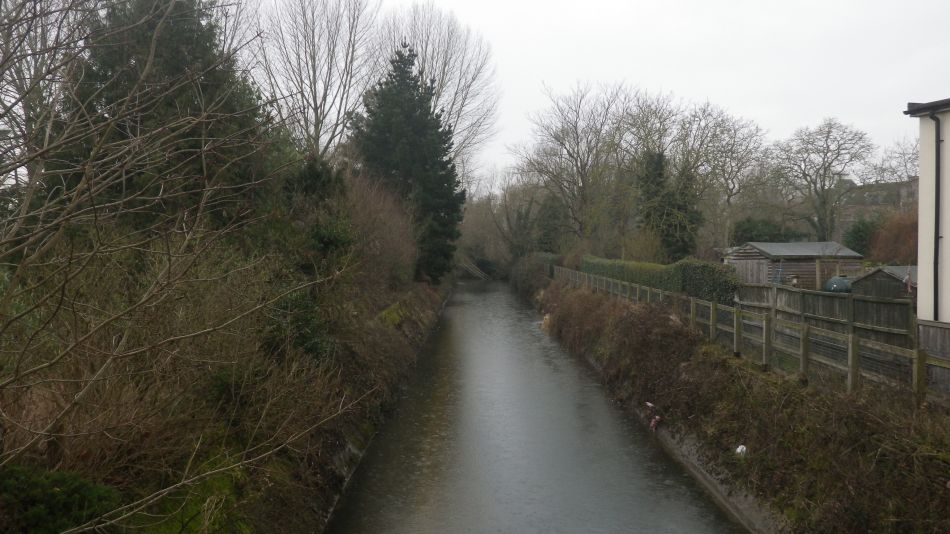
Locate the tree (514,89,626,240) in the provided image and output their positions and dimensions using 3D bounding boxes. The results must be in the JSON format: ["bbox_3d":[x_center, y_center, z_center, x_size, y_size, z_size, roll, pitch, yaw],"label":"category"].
[{"bbox_3d":[8.500,-7.600,62.000,9.500,16.800,9.000,0,2,0],"label":"tree"}]

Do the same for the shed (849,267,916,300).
[{"bbox_3d":[13.900,1.060,23.100,2.300,2.050,1.900,-1,2,-34],"label":"shed"}]

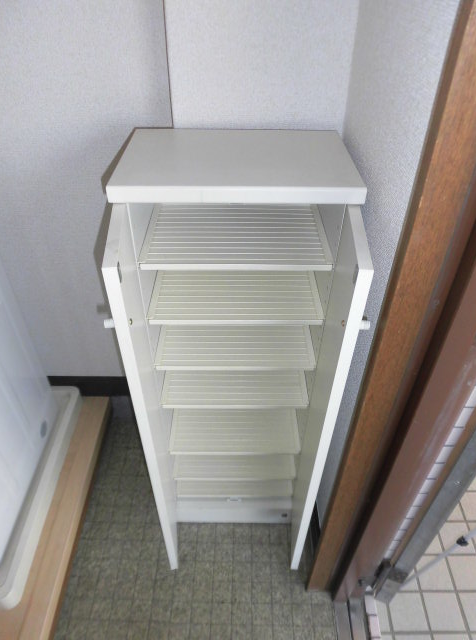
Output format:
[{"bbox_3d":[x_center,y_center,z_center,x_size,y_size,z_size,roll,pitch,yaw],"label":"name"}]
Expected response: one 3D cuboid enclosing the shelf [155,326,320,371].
[{"bbox_3d":[-0.005,0.031,1.036,0.343,0.013,0.223,0,41,-1],"label":"shelf"}]

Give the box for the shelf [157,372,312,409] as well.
[{"bbox_3d":[-0.006,0.132,1.124,0.343,0.013,0.223,0,41,-1],"label":"shelf"}]

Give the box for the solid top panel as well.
[{"bbox_3d":[-0.002,-0.272,0.767,0.390,0.026,0.257,0,41,-1],"label":"solid top panel"}]

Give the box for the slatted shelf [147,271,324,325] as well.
[{"bbox_3d":[-0.004,-0.068,0.951,0.343,0.013,0.223,0,41,-1],"label":"slatted shelf"}]

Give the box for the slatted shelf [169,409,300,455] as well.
[{"bbox_3d":[-0.008,0.280,1.251,0.343,0.013,0.223,0,41,-1],"label":"slatted shelf"}]

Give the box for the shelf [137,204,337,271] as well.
[{"bbox_3d":[-0.003,-0.166,0.866,0.343,0.013,0.223,0,41,-1],"label":"shelf"}]

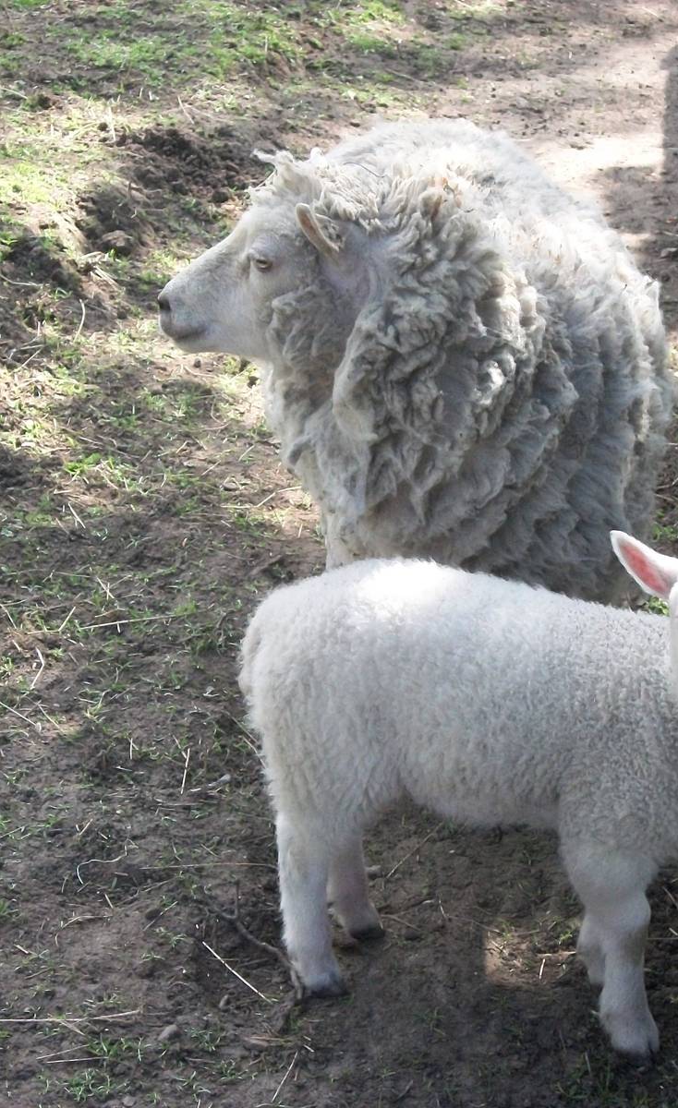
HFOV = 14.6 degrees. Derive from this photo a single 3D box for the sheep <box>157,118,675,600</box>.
[{"bbox_3d":[0.175,-0.239,3.605,0.520,0.770,0.950,10,24,22],"label":"sheep"}]

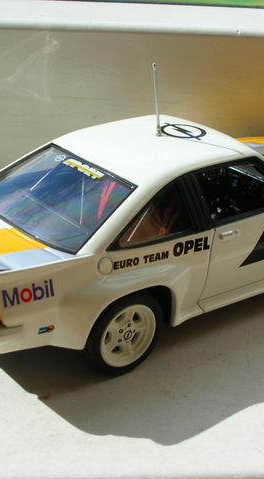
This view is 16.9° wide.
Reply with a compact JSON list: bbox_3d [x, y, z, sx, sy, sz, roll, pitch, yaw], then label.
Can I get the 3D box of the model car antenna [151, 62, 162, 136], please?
[{"bbox_3d":[0.010,-0.058,0.365,0.002,0.032,0.002,-25,35,-31],"label":"model car antenna"}]

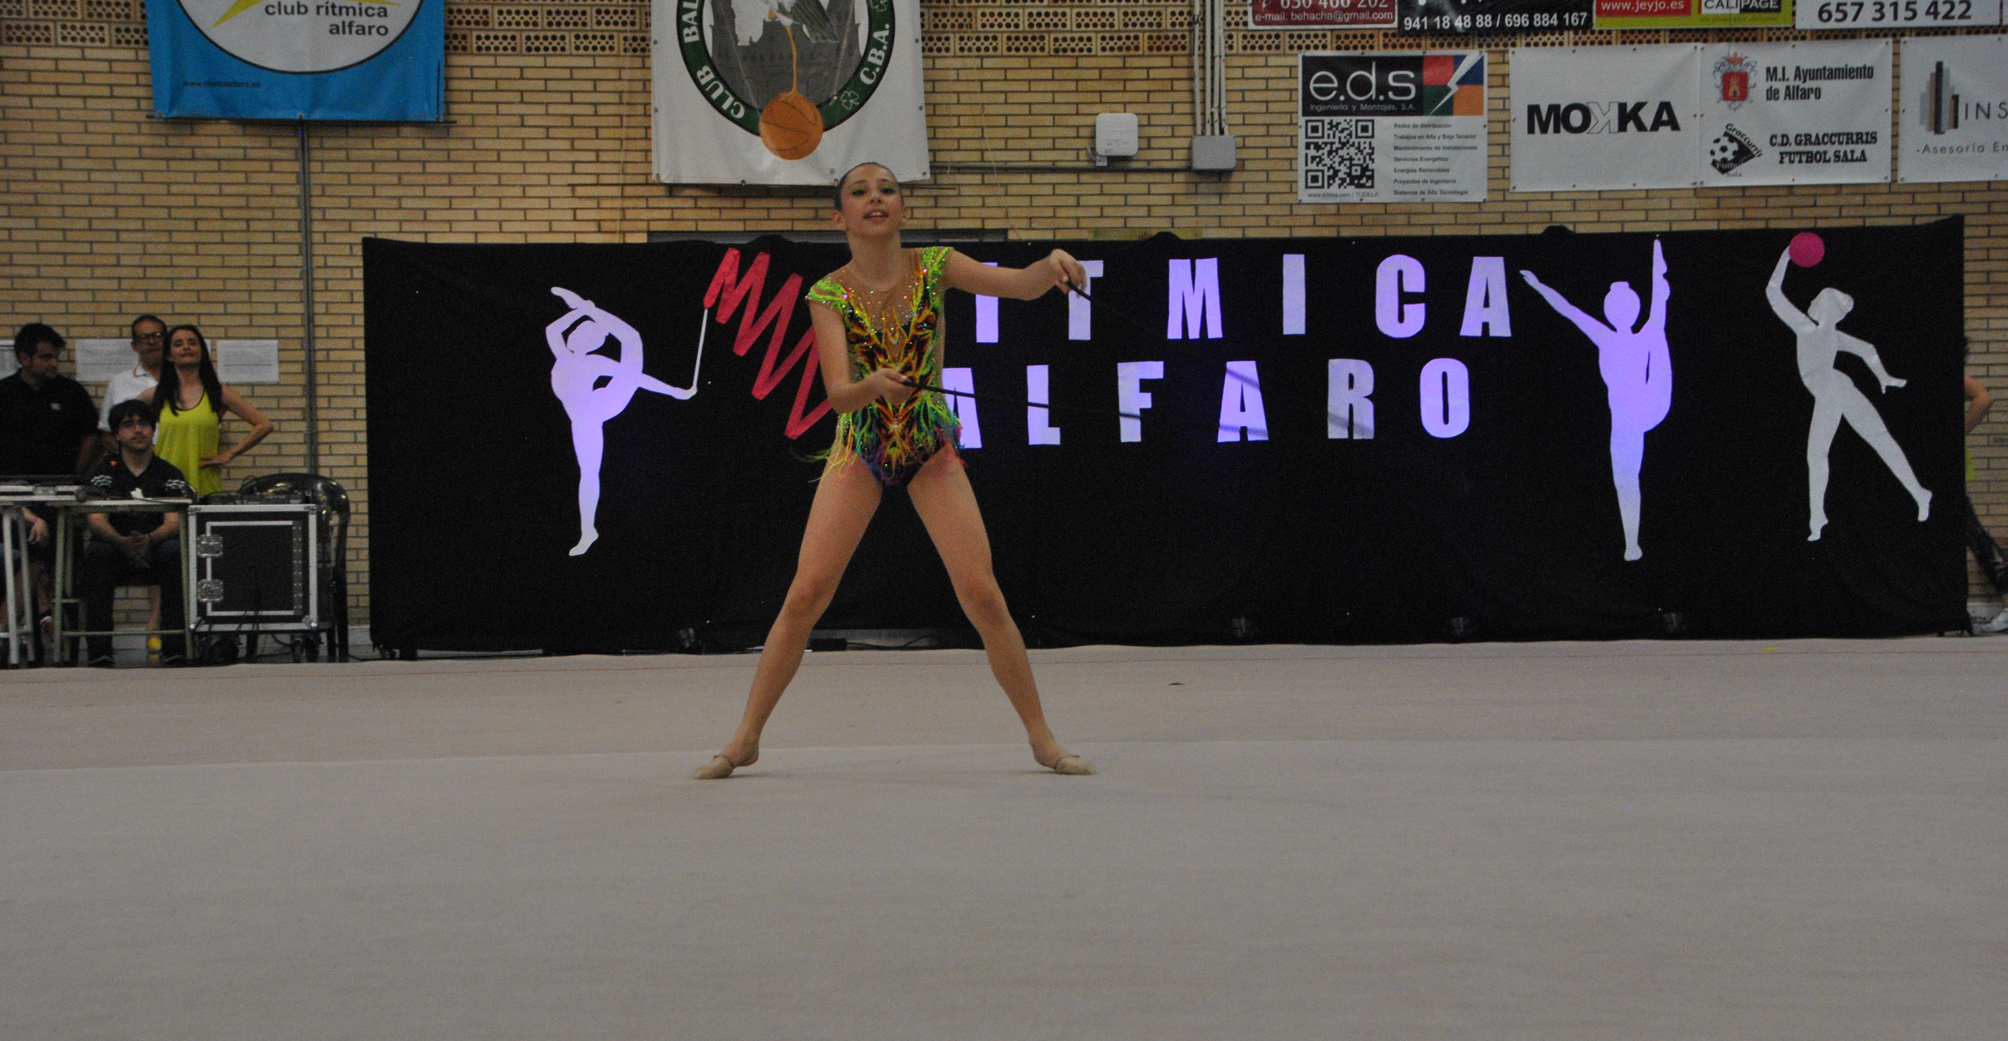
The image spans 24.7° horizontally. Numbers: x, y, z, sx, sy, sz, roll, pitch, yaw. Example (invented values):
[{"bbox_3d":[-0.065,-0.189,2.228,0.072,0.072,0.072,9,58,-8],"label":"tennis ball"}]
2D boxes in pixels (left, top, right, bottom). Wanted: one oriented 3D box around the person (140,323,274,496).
[{"bbox_3d":[-3.997,-0.161,22.900,0.680,1.640,0.330,-1,0,-9],"label":"person"}]

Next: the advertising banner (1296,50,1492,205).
[{"bbox_3d":[2.061,-2.080,24.232,0.993,0.777,0.020,-1,0,-5],"label":"advertising banner"}]

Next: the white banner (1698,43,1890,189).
[{"bbox_3d":[4.232,-2.170,24.431,1.016,0.743,0.020,-1,0,-5],"label":"white banner"}]

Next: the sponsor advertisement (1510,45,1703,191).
[{"bbox_3d":[3.199,-2.141,24.336,1.022,0.744,0.020,-1,0,-5],"label":"sponsor advertisement"}]

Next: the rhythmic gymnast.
[{"bbox_3d":[-0.277,-0.128,11.650,1.022,1.572,0.500,-1,0,-1],"label":"rhythmic gymnast"}]

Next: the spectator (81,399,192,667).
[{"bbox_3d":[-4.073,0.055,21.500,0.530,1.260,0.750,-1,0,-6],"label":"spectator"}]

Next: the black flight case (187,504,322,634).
[{"bbox_3d":[-3.494,0.226,21.450,0.590,0.590,0.520,-1,0,-2],"label":"black flight case"}]

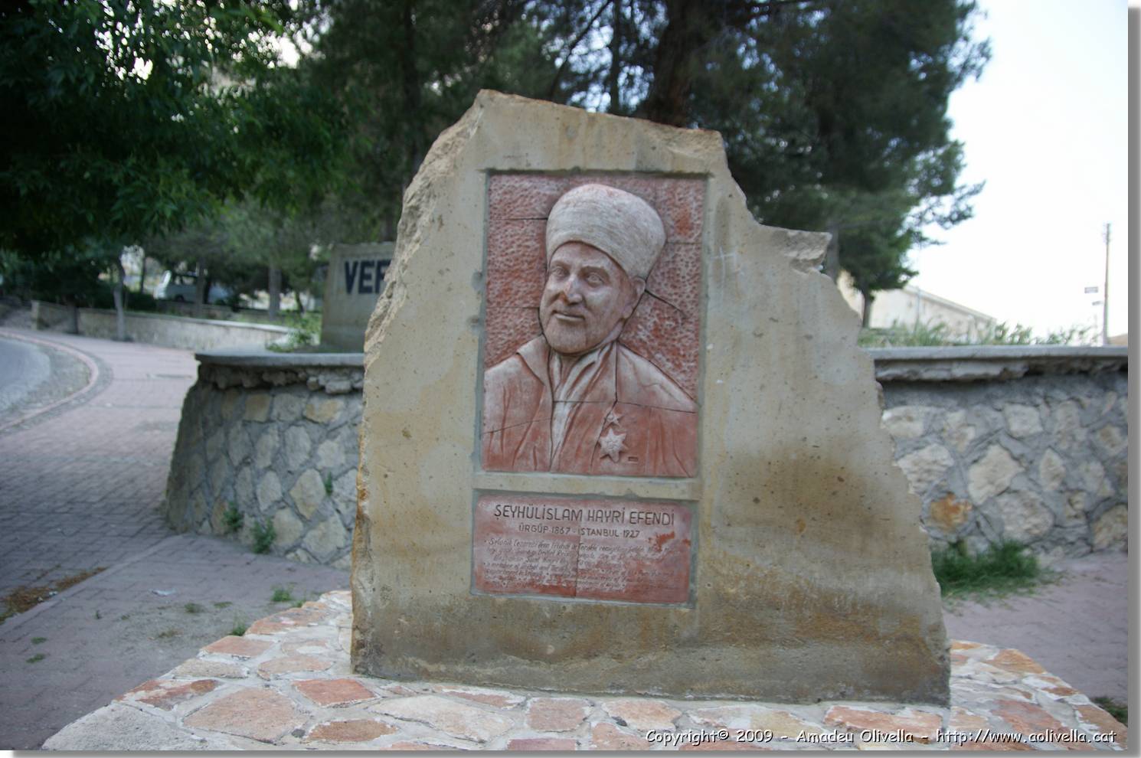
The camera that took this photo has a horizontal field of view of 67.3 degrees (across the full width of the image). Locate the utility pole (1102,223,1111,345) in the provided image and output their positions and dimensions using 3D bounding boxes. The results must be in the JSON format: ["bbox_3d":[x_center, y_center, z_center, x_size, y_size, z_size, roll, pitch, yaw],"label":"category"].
[{"bbox_3d":[23.736,-2.628,38.016,0.250,8.500,0.250,2,0,0],"label":"utility pole"}]

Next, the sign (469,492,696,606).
[{"bbox_3d":[0.032,0.476,2.403,0.606,0.277,0.035,2,0,4],"label":"sign"}]

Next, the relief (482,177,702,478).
[{"bbox_3d":[0.057,-0.150,2.380,0.601,0.836,0.090,2,0,4],"label":"relief"}]

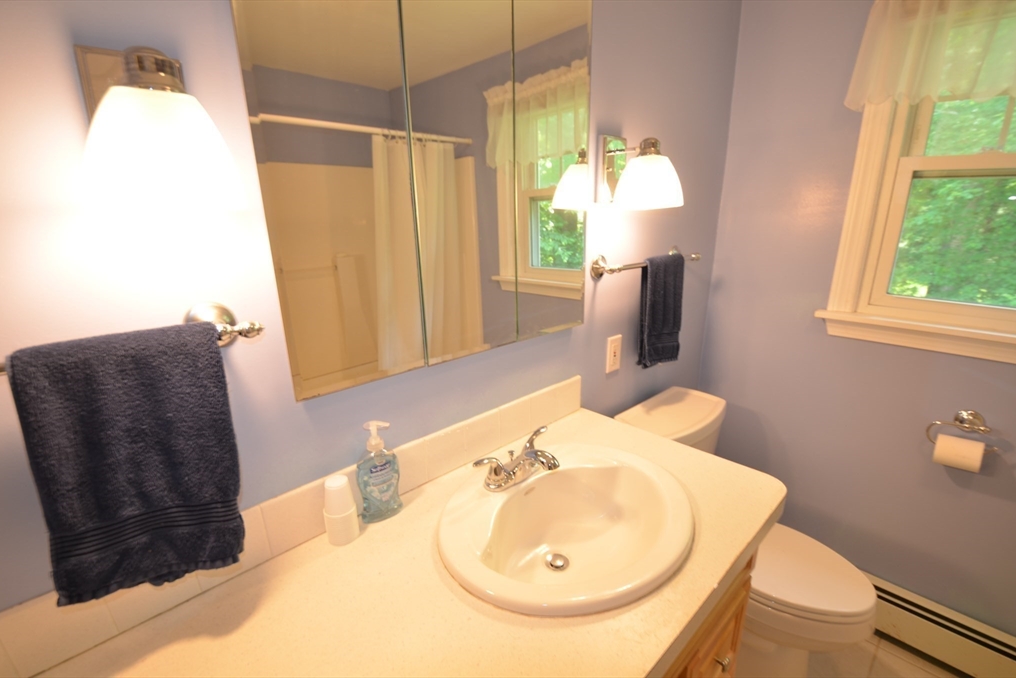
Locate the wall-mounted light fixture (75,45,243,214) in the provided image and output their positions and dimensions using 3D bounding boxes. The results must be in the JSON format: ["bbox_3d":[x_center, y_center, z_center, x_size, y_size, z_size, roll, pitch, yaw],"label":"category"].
[{"bbox_3d":[-0.387,-0.225,0.464,0.160,0.195,0.200,-16,22,-40],"label":"wall-mounted light fixture"}]

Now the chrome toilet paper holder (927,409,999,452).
[{"bbox_3d":[1.376,0.271,1.284,0.075,0.106,0.158,-15,21,-40],"label":"chrome toilet paper holder"}]

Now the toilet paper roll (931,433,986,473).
[{"bbox_3d":[1.374,0.347,1.295,0.100,0.100,0.105,-16,22,-40],"label":"toilet paper roll"}]

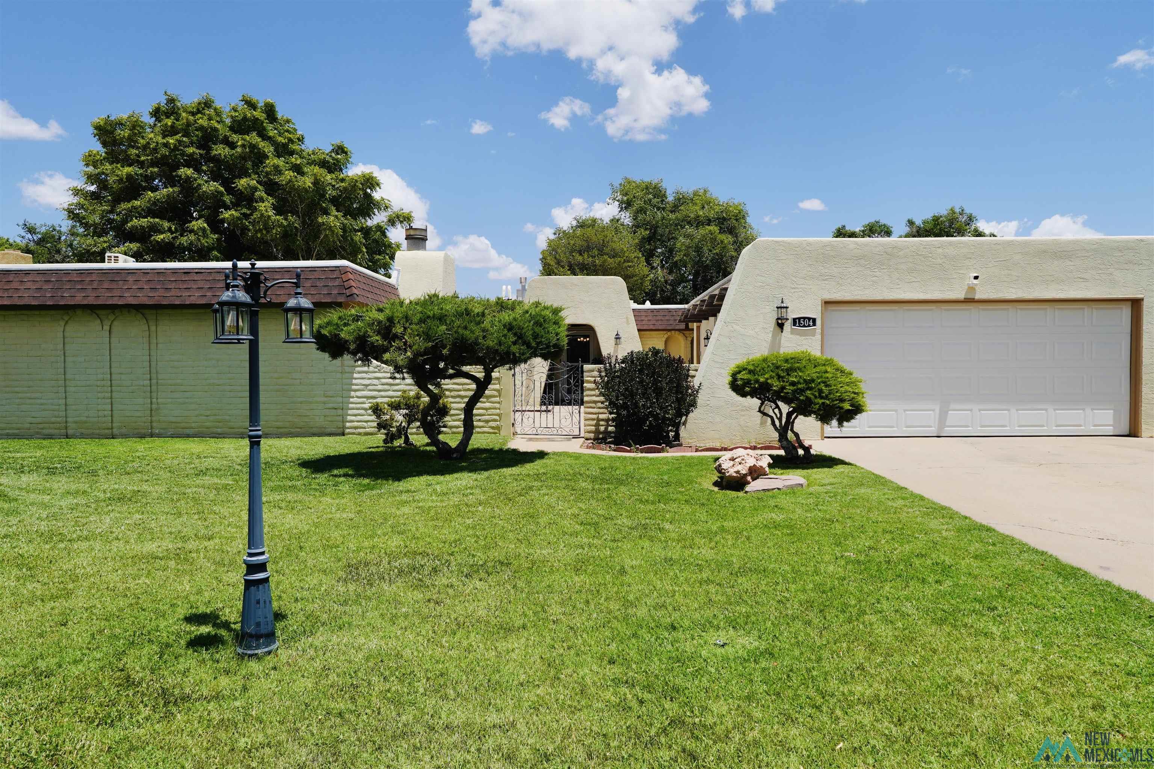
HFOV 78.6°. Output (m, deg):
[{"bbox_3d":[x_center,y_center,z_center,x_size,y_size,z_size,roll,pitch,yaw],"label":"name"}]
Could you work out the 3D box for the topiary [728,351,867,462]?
[{"bbox_3d":[2.800,0.280,8.970,1.760,1.420,1.400,0,1,0],"label":"topiary"}]

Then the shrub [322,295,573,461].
[{"bbox_3d":[-1.740,-0.100,9.250,3.200,2.200,2.300,-1,1,-8],"label":"shrub"}]

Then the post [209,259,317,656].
[{"bbox_3d":[-1.780,0.390,3.830,0.600,2.170,0.550,0,1,0],"label":"post"}]

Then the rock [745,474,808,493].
[{"bbox_3d":[2.160,1.090,7.670,0.700,0.120,0.480,0,1,0],"label":"rock"}]

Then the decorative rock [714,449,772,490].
[{"bbox_3d":[1.850,0.910,7.850,0.620,0.400,0.500,0,1,0],"label":"decorative rock"}]

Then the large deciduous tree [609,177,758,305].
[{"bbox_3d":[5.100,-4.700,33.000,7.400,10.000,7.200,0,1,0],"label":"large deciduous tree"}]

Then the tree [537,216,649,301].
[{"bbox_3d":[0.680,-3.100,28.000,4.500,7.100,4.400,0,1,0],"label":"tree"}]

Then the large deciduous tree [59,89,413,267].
[{"bbox_3d":[-12.200,-5.100,26.000,11.600,11.200,11.200,0,1,0],"label":"large deciduous tree"}]

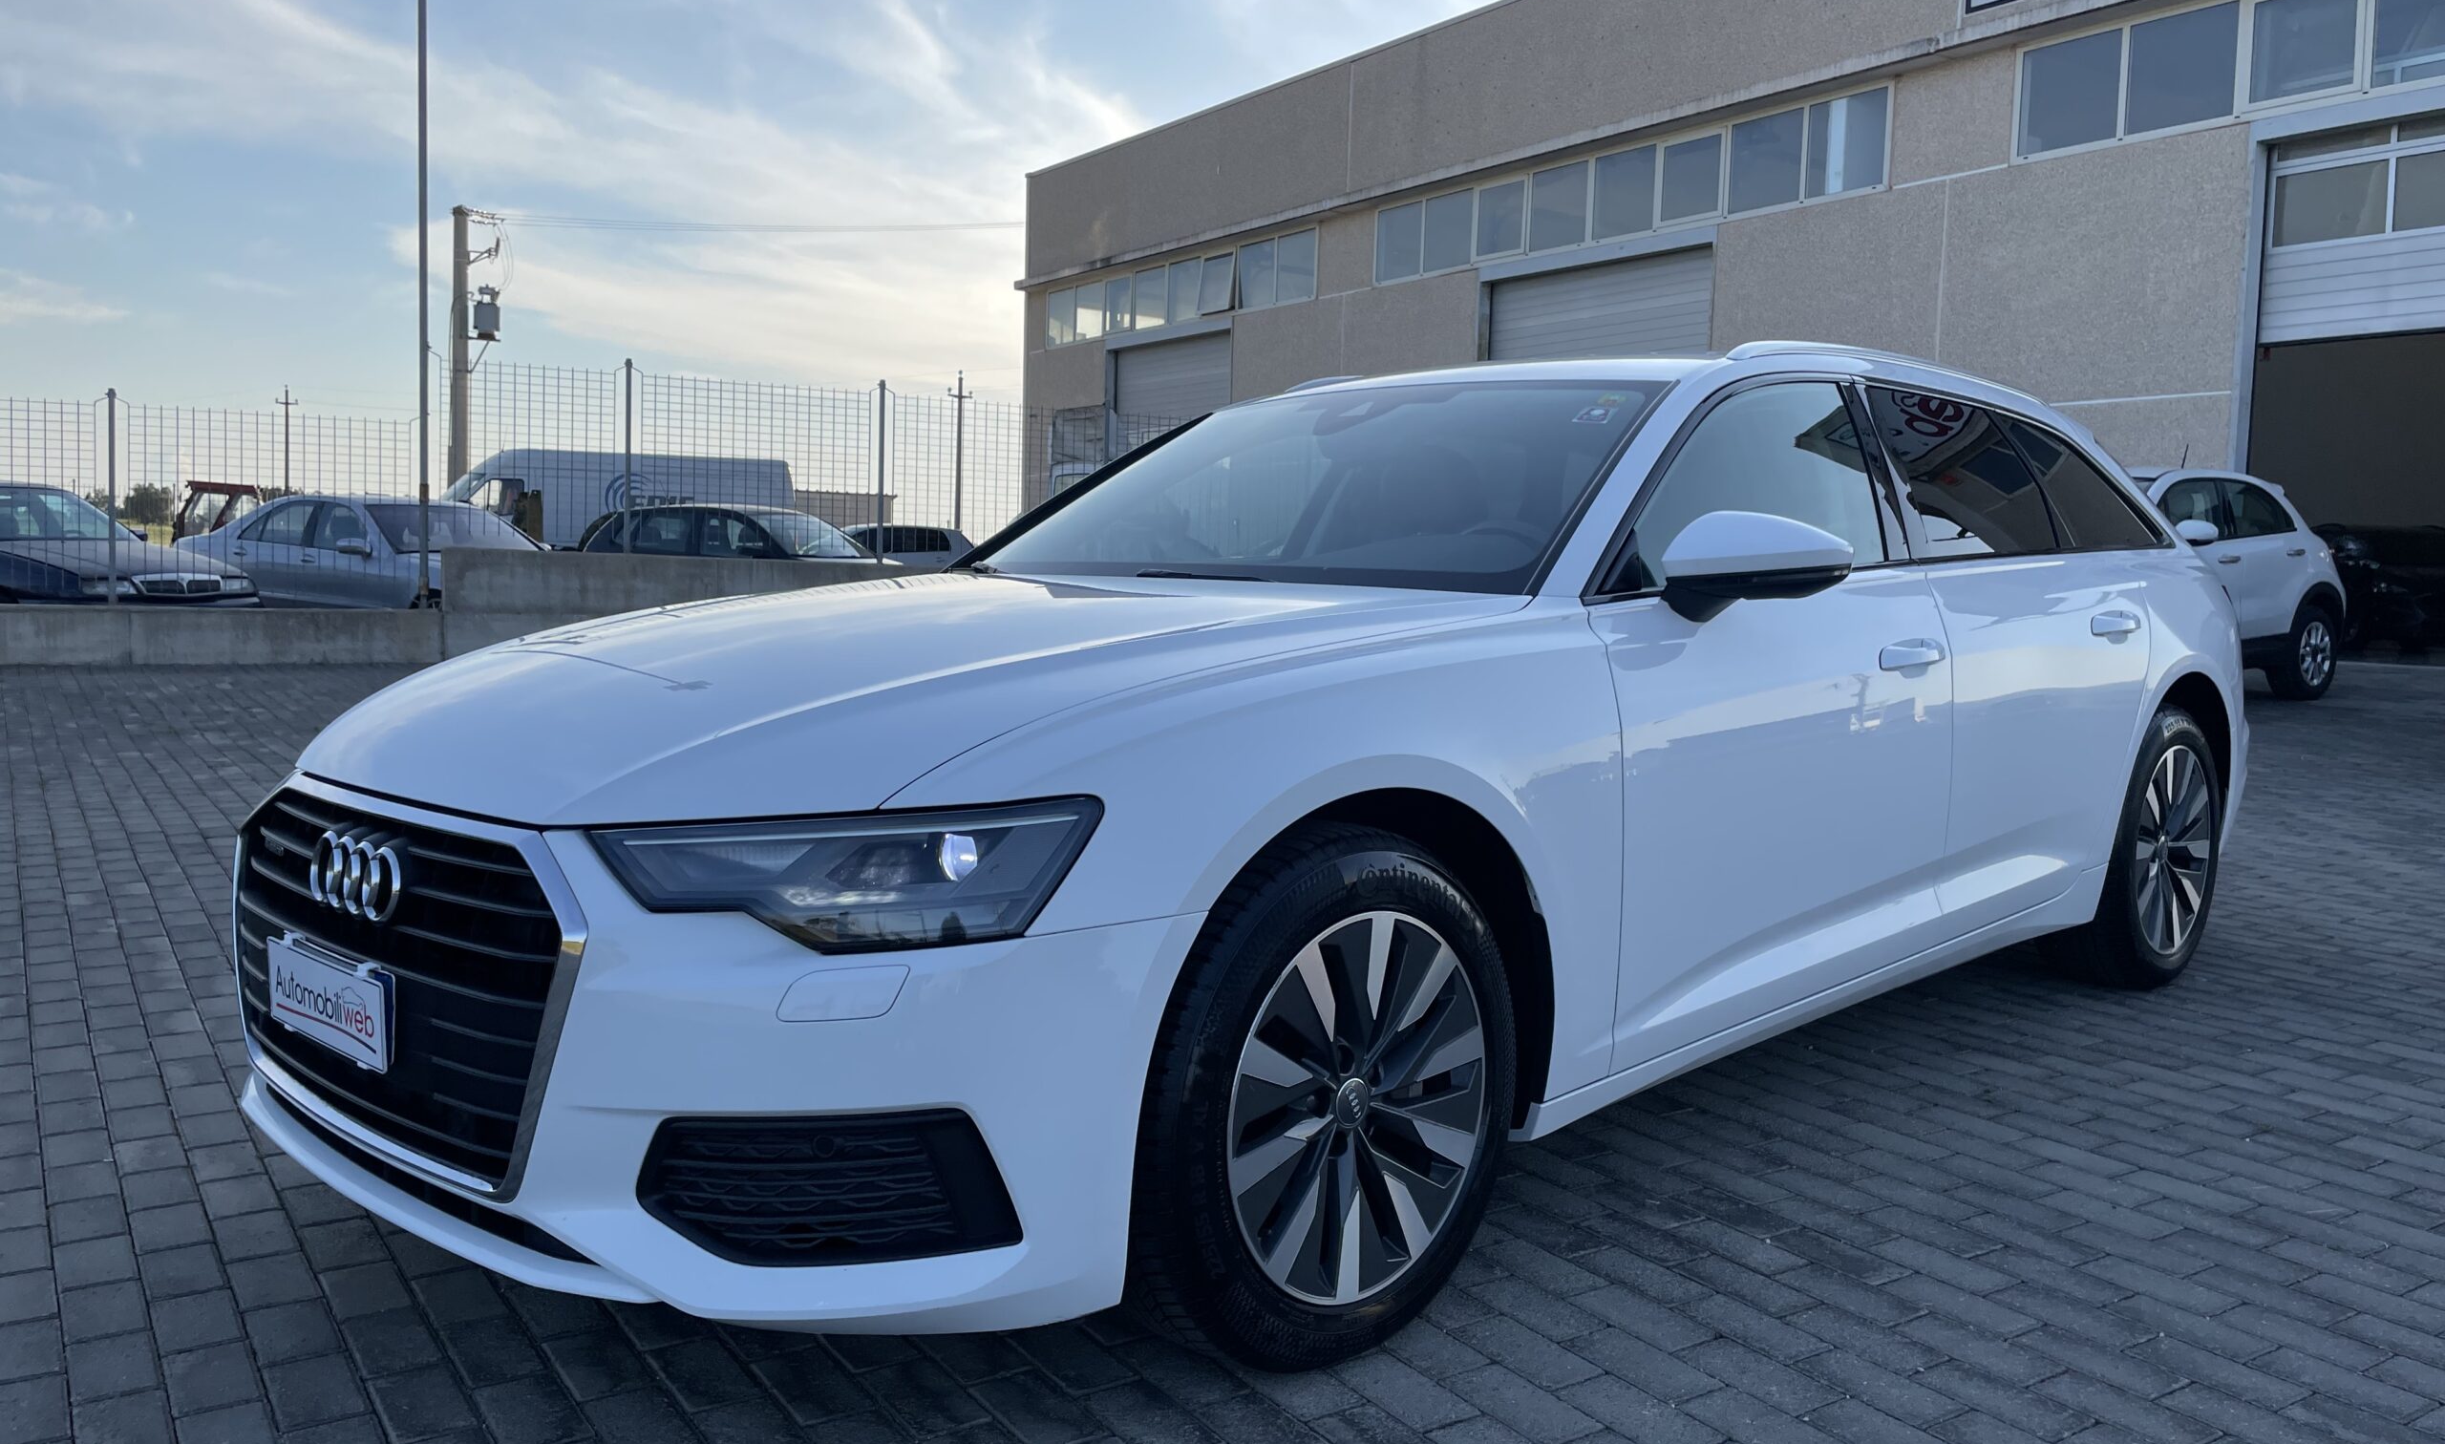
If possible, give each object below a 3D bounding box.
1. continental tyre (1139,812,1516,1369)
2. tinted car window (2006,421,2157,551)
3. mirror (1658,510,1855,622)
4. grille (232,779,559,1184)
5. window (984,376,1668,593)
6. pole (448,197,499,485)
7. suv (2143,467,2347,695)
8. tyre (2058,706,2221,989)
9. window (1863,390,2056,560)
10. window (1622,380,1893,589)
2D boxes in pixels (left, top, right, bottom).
[{"bbox_3d":[0.106,0.469,2.361,0.690,0.690,0.235,-5,7,-45],"label":"continental tyre"},{"bbox_3d":[1.995,-0.547,4.274,0.070,0.330,0.720,-27,-15,40],"label":"tinted car window"},{"bbox_3d":[0.819,-0.239,2.825,0.210,0.170,0.240,-5,7,-45],"label":"mirror"},{"bbox_3d":[-1.053,0.309,2.342,1.050,0.430,0.130,6,-1,45],"label":"grille"},{"bbox_3d":[0.146,-0.450,3.464,1.420,0.130,0.820,6,38,45],"label":"window"},{"bbox_3d":[-22.078,-9.764,54.515,1.400,10.960,0.800,1,5,0],"label":"pole"},{"bbox_3d":[5.968,-0.928,12.522,4.250,1.600,1.800,-4,7,-37],"label":"suv"},{"bbox_3d":[2.176,0.293,4.418,0.690,0.690,0.235,-5,7,-45],"label":"tyre"},{"bbox_3d":[1.516,-0.499,3.772,0.710,0.370,0.070,-5,-17,-45],"label":"window"},{"bbox_3d":[0.878,-0.418,3.120,1.000,0.430,0.080,-5,-17,-45],"label":"window"}]

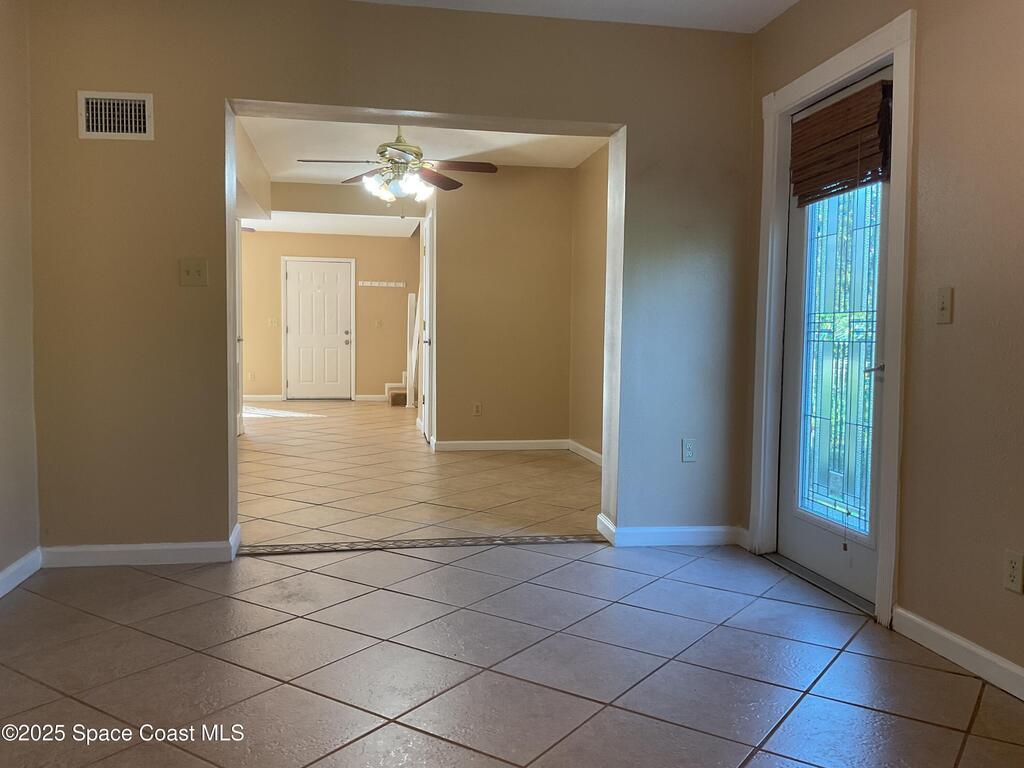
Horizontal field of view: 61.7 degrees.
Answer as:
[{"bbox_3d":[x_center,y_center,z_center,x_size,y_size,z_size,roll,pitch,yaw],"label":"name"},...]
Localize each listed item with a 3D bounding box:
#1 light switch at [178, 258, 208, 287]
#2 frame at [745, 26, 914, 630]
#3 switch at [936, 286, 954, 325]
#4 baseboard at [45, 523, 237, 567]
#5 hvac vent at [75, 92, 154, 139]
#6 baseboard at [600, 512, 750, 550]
[{"bbox_3d":[-1.360,-0.474,3.661,0.118,0.115,0.016,0,3,-11],"label":"light switch"},{"bbox_3d":[1.296,-0.231,3.479,0.120,2.113,1.055,0,3,-11],"label":"frame"},{"bbox_3d":[1.386,-0.251,2.749,0.016,0.116,0.072,0,3,-11],"label":"switch"},{"bbox_3d":[-1.628,0.728,3.818,0.780,0.094,0.288,0,3,-11],"label":"baseboard"},{"bbox_3d":[-1.648,-1.118,3.566,0.288,0.197,0.022,0,3,-11],"label":"hvac vent"},{"bbox_3d":[0.777,0.728,4.278,0.637,0.094,0.288,0,3,-11],"label":"baseboard"}]

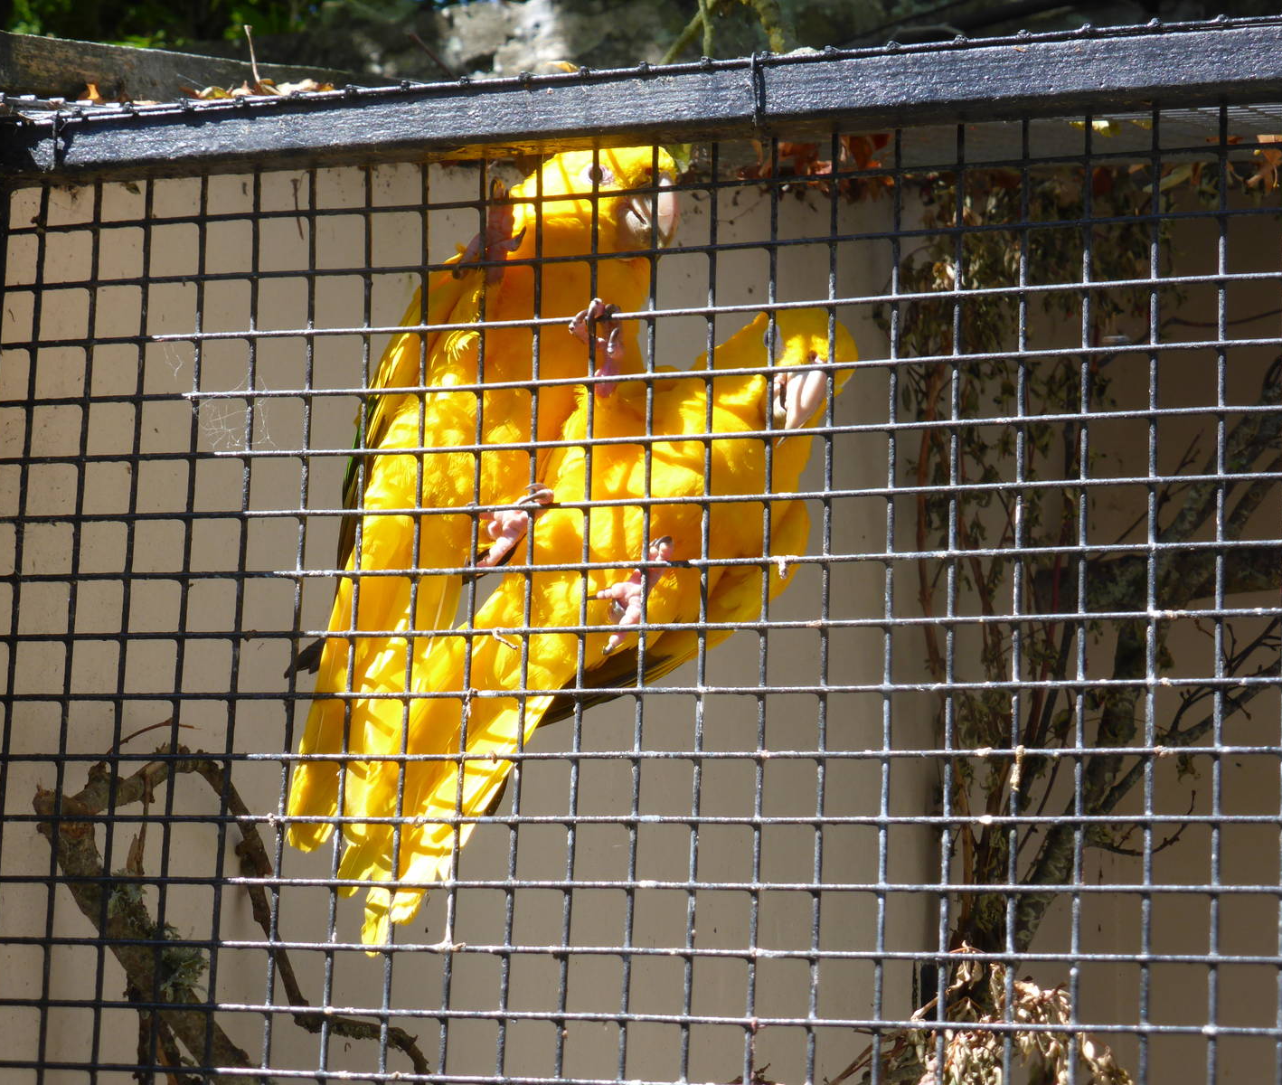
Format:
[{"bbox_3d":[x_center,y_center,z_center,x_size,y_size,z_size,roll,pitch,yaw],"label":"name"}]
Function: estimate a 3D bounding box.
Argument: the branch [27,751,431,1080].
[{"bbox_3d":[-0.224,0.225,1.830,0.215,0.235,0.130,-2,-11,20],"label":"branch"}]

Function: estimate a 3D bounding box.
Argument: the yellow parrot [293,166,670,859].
[{"bbox_3d":[-0.078,-0.022,1.376,0.117,0.322,0.115,18,-5,3],"label":"yellow parrot"}]

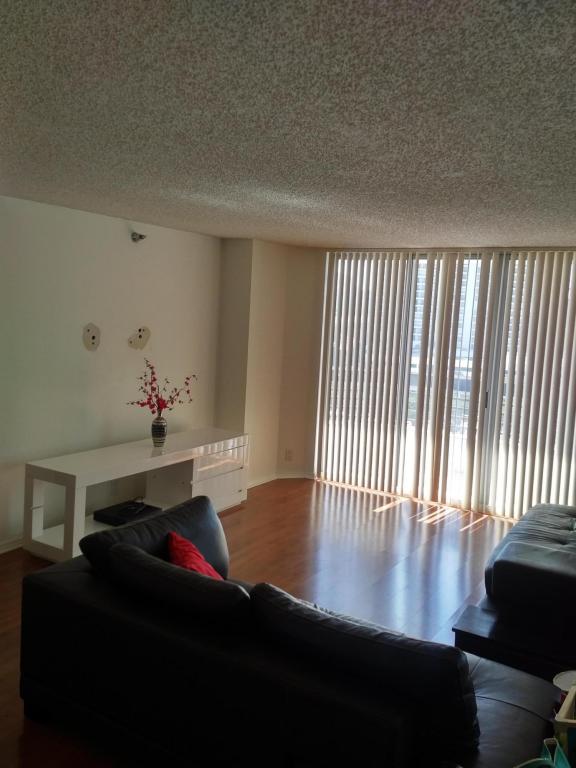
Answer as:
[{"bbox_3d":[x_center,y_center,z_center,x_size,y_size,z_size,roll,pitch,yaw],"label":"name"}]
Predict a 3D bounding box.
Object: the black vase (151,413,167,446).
[{"bbox_3d":[-1.070,0.383,4.963,0.127,0.259,0.127,3,7,0],"label":"black vase"}]

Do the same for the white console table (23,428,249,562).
[{"bbox_3d":[-1.122,0.826,4.950,0.537,0.624,1.934,7,8,32],"label":"white console table"}]

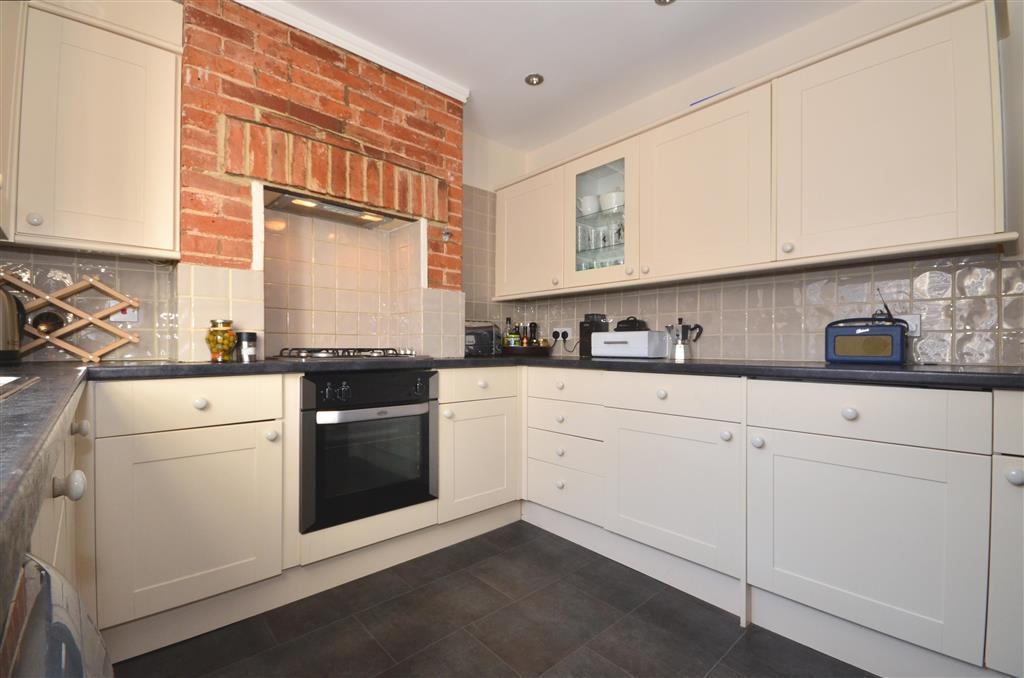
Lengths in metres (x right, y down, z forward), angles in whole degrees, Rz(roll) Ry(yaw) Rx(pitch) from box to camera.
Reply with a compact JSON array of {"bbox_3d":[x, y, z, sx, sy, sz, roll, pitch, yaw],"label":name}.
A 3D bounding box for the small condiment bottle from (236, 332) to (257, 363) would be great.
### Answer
[{"bbox_3d":[-0.988,0.032,1.579,0.067,0.111,0.067,1,-1,-41],"label":"small condiment bottle"}]

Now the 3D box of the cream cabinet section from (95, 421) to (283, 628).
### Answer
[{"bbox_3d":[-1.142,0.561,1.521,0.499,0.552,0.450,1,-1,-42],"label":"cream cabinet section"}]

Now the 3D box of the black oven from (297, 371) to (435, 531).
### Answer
[{"bbox_3d":[-0.751,0.448,2.017,0.597,0.601,0.550,1,-1,-41],"label":"black oven"}]

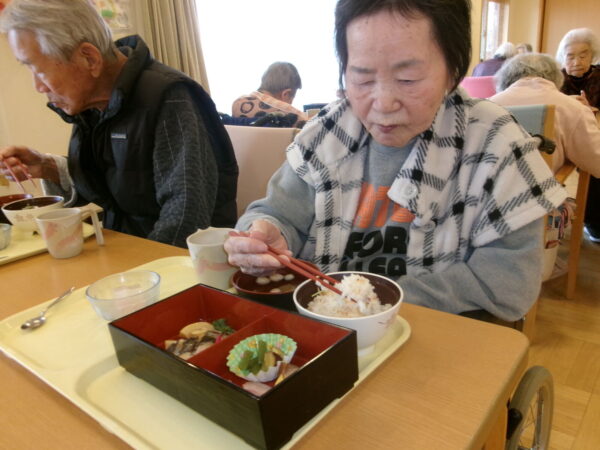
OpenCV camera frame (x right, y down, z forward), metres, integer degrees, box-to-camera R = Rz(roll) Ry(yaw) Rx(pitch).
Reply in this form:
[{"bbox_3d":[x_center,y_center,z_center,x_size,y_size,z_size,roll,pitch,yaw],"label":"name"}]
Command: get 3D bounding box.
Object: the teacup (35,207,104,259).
[{"bbox_3d":[-0.479,0.017,1.025,0.121,0.089,0.083,-10,16,-15],"label":"teacup"}]

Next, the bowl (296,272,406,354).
[{"bbox_3d":[0.058,0.107,0.557,0.124,0.064,0.124,-5,16,1],"label":"bowl"}]

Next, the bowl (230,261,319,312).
[{"bbox_3d":[-0.028,0.094,0.638,0.118,0.059,0.118,-5,16,1],"label":"bowl"}]

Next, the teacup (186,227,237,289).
[{"bbox_3d":[-0.123,0.054,0.767,0.112,0.083,0.079,-17,20,-35],"label":"teacup"}]

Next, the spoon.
[{"bbox_3d":[-0.381,0.122,0.740,0.027,0.015,0.124,-2,19,11],"label":"spoon"}]

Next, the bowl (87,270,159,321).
[{"bbox_3d":[-0.251,0.106,0.704,0.103,0.042,0.103,-5,16,1],"label":"bowl"}]

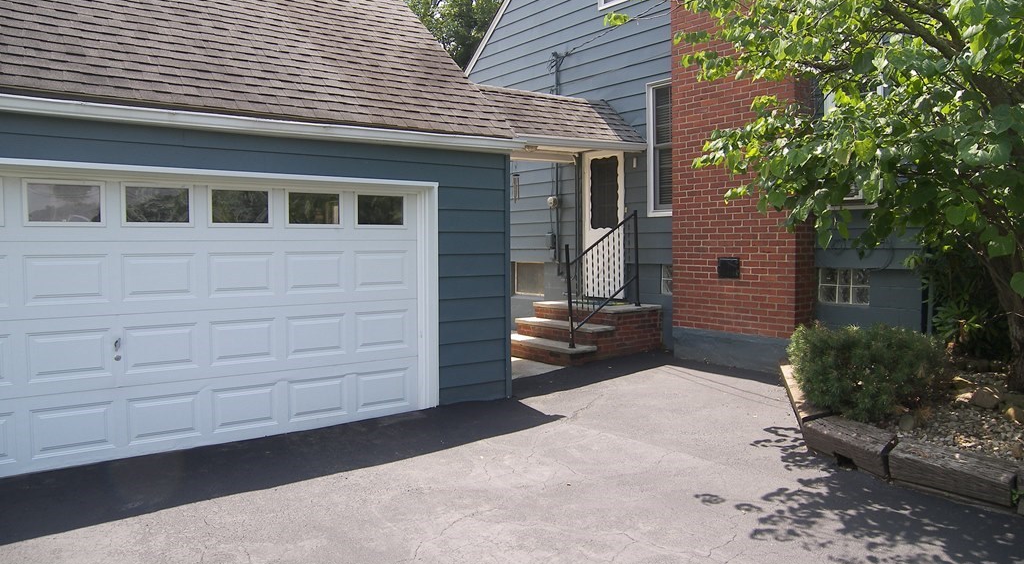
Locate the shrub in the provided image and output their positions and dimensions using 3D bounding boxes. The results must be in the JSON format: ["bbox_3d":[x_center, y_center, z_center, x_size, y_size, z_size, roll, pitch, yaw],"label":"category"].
[{"bbox_3d":[2.830,0.650,5.680,1.170,0.660,1.100,1,4,27],"label":"shrub"}]

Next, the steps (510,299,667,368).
[{"bbox_3d":[0.876,0.628,9.380,1.580,0.640,1.560,-3,4,-37],"label":"steps"}]

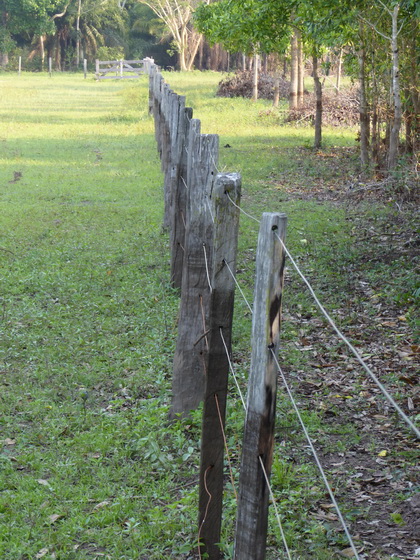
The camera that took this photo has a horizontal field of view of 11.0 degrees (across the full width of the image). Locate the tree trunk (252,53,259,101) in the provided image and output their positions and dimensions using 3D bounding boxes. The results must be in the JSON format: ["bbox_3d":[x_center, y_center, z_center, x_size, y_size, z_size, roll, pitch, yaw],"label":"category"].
[{"bbox_3d":[1.571,-7.015,75.393,0.170,1.667,0.160,0,6,0],"label":"tree trunk"}]

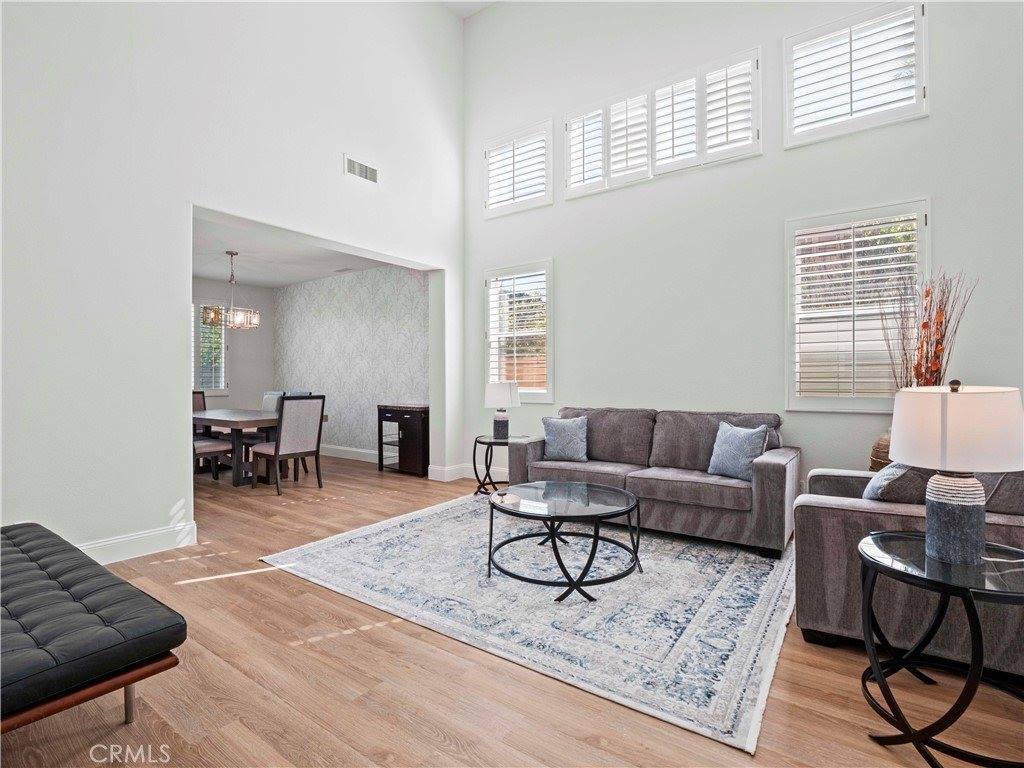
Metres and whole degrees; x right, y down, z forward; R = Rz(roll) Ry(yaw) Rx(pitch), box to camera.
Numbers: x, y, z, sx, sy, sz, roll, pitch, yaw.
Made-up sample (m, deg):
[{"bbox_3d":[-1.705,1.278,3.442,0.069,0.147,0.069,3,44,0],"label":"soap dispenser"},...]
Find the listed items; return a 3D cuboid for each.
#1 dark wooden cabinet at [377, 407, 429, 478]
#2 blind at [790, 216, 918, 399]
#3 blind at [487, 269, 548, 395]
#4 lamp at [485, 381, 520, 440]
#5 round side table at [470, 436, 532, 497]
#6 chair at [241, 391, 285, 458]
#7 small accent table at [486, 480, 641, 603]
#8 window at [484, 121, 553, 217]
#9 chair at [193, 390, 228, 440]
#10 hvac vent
[{"bbox_3d":[-1.367,0.730,6.251,0.817,0.863,0.381,0,1,34],"label":"dark wooden cabinet"},{"bbox_3d":[2.575,-0.553,3.591,0.768,1.344,0.060,0,1,35],"label":"blind"},{"bbox_3d":[0.054,-0.573,5.344,0.834,1.332,0.060,0,1,35],"label":"blind"},{"bbox_3d":[-0.097,0.269,4.970,0.378,0.614,0.378,0,0,0],"label":"lamp"},{"bbox_3d":[-0.085,0.872,4.953,0.581,0.593,0.581,0,1,34],"label":"round side table"},{"bbox_3d":[-3.564,0.648,6.475,0.508,1.032,0.653,0,1,34],"label":"chair"},{"bbox_3d":[0.332,0.954,3.042,0.939,0.460,0.939,0,0,0],"label":"small accent table"},{"bbox_3d":[0.061,-2.373,5.317,0.920,0.912,0.090,0,1,35],"label":"window"},{"bbox_3d":[-4.676,0.647,6.979,0.653,1.032,0.508,0,1,34],"label":"chair"},{"bbox_3d":[-1.440,-2.045,4.561,0.030,0.186,0.414,0,1,35],"label":"hvac vent"}]

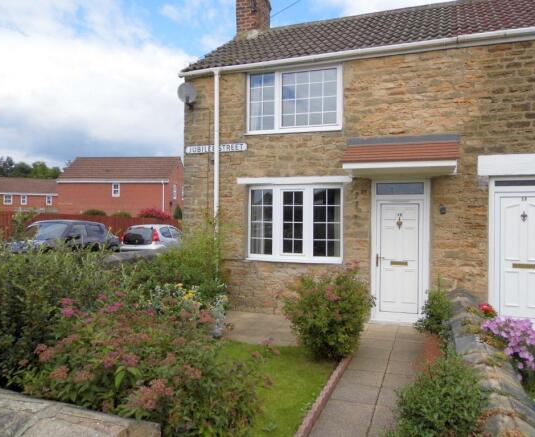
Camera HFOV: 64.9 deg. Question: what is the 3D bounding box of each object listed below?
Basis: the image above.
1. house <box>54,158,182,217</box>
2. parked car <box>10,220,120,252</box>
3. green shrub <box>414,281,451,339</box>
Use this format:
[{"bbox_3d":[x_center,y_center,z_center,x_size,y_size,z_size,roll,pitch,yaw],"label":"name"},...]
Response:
[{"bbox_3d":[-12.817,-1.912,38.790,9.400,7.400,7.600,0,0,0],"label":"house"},{"bbox_3d":[-7.901,0.878,16.800,1.780,1.560,4.250,0,0,8],"label":"parked car"},{"bbox_3d":[2.508,1.356,6.400,0.500,0.820,0.500,1,0,20],"label":"green shrub"}]

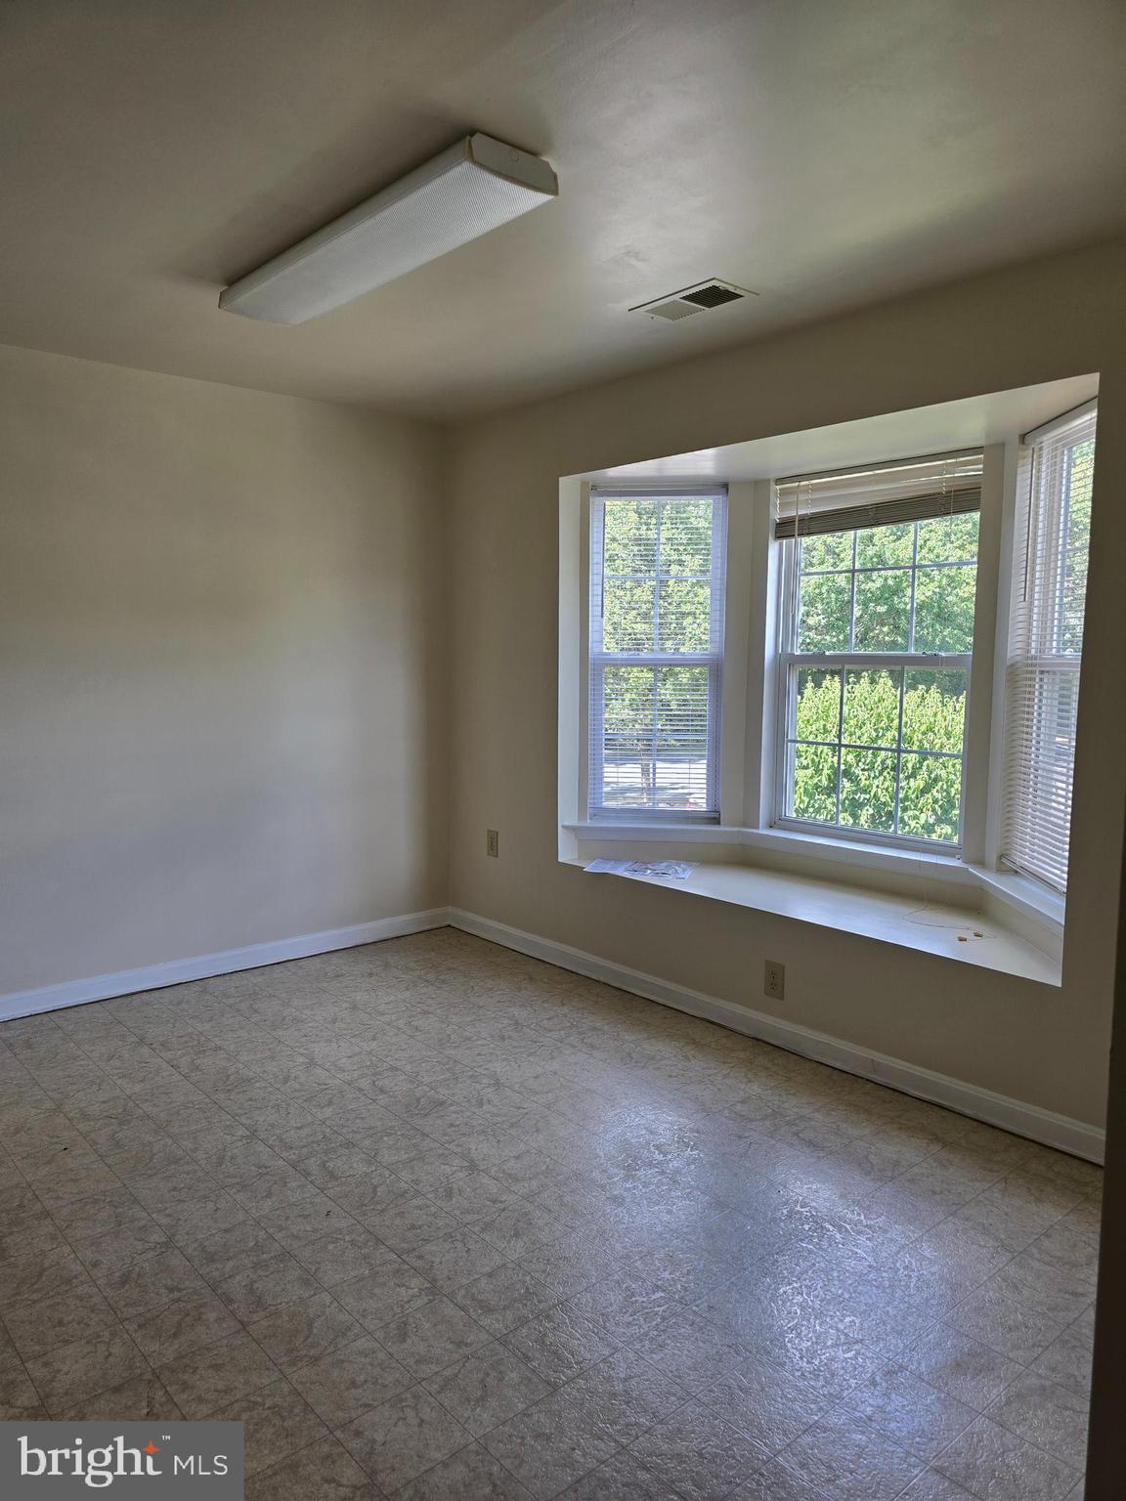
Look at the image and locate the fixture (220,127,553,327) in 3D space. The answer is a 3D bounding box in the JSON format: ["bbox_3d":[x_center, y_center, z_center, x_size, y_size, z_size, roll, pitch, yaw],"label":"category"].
[{"bbox_3d":[-0.510,-1.288,2.576,0.250,0.075,1.220,-5,8,-42],"label":"fixture"}]

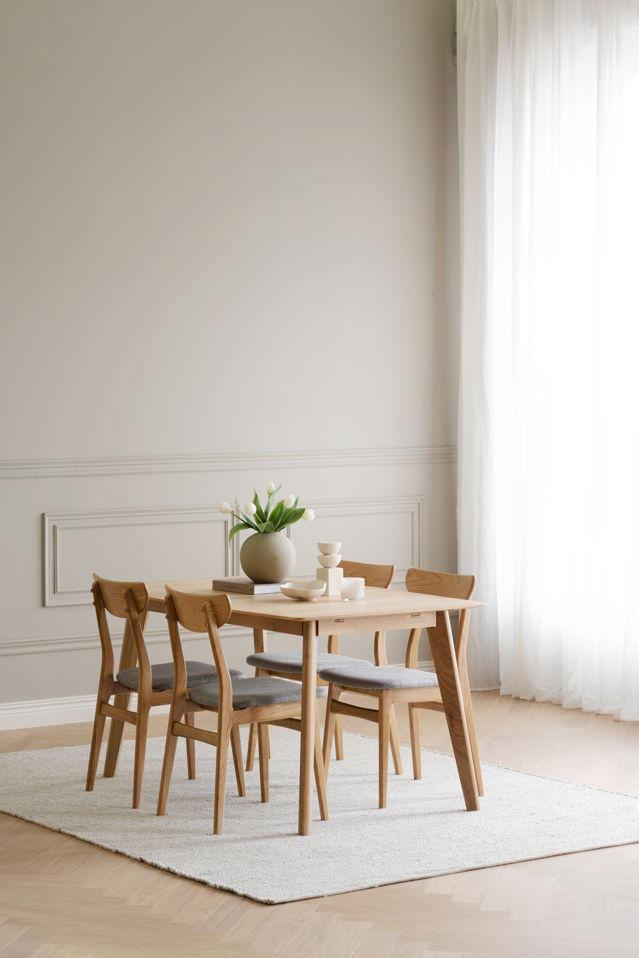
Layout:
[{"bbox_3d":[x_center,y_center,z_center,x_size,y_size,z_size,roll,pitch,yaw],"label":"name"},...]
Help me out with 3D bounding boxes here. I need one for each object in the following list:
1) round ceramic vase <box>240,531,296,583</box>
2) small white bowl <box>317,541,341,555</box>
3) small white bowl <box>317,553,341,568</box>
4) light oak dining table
[{"bbox_3d":[-0.196,0.298,8.587,0.210,0.188,0.210,0,3,0],"label":"round ceramic vase"},{"bbox_3d":[0.036,0.262,8.473,0.092,0.043,0.092,0,3,0],"label":"small white bowl"},{"bbox_3d":[0.036,0.310,8.473,0.092,0.044,0.092,0,3,0],"label":"small white bowl"},{"bbox_3d":[-0.126,0.804,8.454,0.888,0.740,1.431,-2,4,-36],"label":"light oak dining table"}]

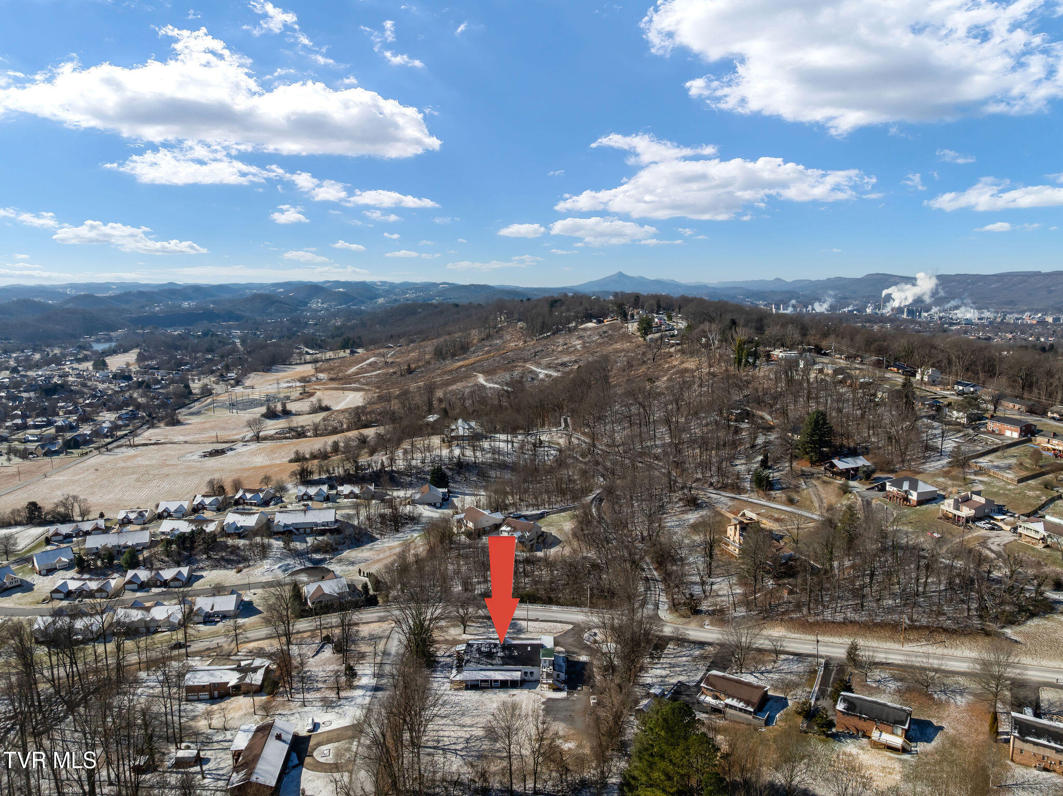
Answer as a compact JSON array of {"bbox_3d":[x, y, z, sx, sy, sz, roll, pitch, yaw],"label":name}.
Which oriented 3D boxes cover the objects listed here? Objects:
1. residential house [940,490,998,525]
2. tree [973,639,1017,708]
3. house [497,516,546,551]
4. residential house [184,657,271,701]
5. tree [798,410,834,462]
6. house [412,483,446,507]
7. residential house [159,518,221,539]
[{"bbox_3d":[136.800,34.320,231.000,14.000,7.500,9.500,-4,9,-25],"label":"residential house"},{"bbox_3d":[110.430,66.060,175.370,9.630,17.360,9.630,0,9,0],"label":"tree"},{"bbox_3d":[-3.830,48.680,266.560,12.200,7.700,10.300,4,10,27],"label":"house"},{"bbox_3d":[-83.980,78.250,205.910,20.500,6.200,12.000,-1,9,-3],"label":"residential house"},{"bbox_3d":[111.480,15.370,289.090,13.040,21.910,13.040,0,9,0],"label":"tree"},{"bbox_3d":[-51.463,47.861,368.108,16.500,7.800,14.500,-1,9,-10],"label":"house"},{"bbox_3d":[-161.210,61.480,348.000,25.200,7.200,11.300,0,8,2],"label":"residential house"}]

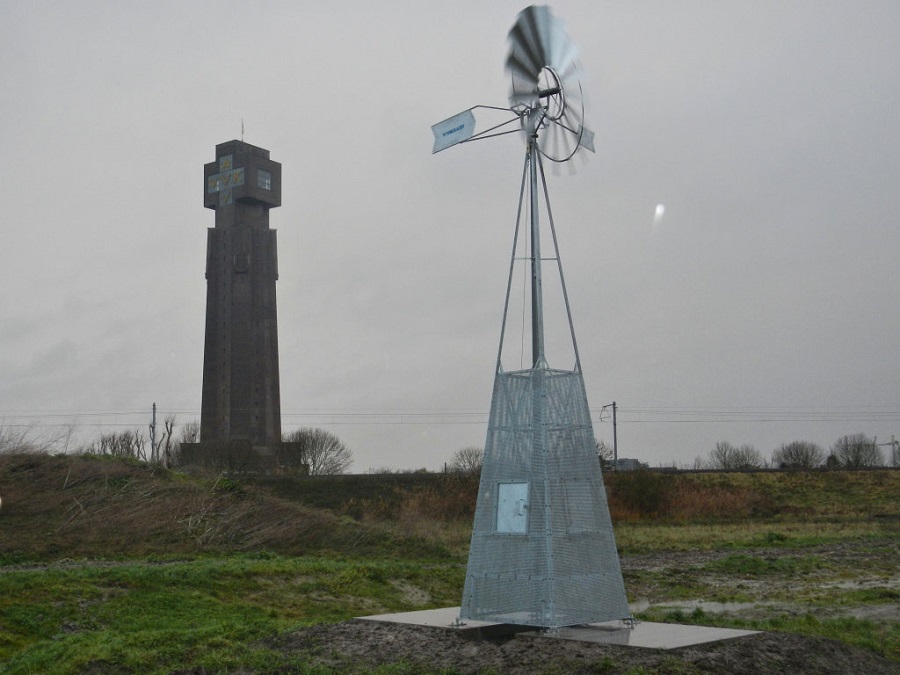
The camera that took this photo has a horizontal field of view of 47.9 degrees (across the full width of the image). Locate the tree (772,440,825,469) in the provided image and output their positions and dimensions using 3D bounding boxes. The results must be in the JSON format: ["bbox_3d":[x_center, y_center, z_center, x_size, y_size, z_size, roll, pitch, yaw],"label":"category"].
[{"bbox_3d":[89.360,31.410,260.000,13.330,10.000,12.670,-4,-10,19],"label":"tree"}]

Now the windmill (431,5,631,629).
[{"bbox_3d":[0.882,-0.297,14.225,2.670,8.400,2.670,-8,-12,37],"label":"windmill"}]

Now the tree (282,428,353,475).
[{"bbox_3d":[-27.440,24.750,210.000,14.910,11.800,14.170,1,-10,-7],"label":"tree"}]

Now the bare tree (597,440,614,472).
[{"bbox_3d":[23.430,19.170,160.000,4.730,5.840,4.500,-2,-10,8],"label":"bare tree"}]

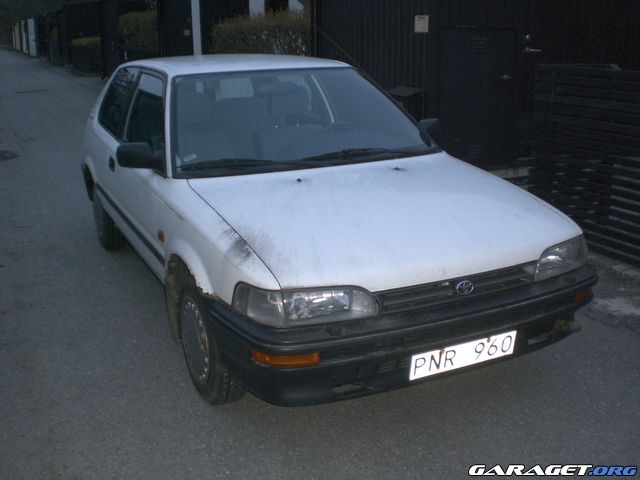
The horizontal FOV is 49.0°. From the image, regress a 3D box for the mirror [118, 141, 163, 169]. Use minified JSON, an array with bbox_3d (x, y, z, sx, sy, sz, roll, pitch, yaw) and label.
[{"bbox_3d":[-0.832,-0.390,3.245,0.205,0.122,0.110,-9,19,-25],"label":"mirror"}]

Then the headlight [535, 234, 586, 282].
[{"bbox_3d":[0.973,0.039,2.888,0.450,0.135,0.220,-12,21,-32],"label":"headlight"}]

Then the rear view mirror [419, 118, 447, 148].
[{"bbox_3d":[0.651,-0.623,3.955,0.205,0.122,0.110,-9,19,-25],"label":"rear view mirror"}]

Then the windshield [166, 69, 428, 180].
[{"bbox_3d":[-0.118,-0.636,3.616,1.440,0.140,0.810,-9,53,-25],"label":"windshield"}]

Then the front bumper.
[{"bbox_3d":[0.420,0.309,2.789,1.620,0.350,0.540,-9,19,-25],"label":"front bumper"}]

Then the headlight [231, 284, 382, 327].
[{"bbox_3d":[-0.057,0.202,2.403,0.450,0.135,0.220,-6,18,-17],"label":"headlight"}]

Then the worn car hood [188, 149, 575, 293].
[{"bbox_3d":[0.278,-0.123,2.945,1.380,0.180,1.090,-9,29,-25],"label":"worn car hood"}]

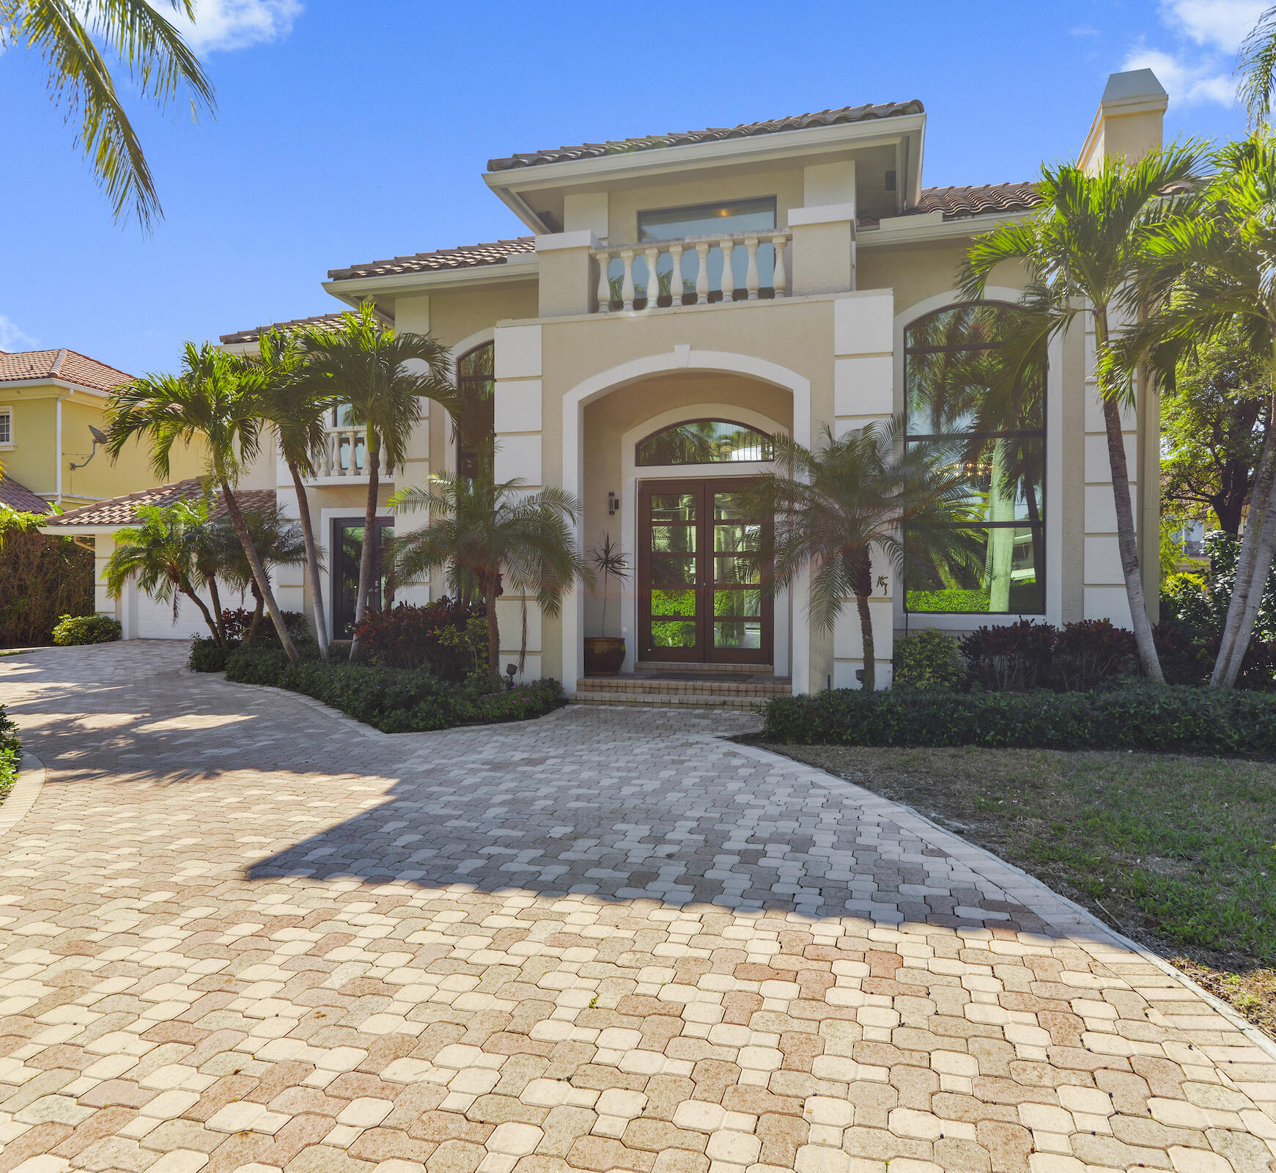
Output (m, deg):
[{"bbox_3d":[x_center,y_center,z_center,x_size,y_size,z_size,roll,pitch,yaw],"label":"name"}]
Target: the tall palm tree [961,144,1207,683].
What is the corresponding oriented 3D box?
[{"bbox_3d":[4.500,-1.600,9.500,2.300,5.950,2.300,0,0,0],"label":"tall palm tree"}]

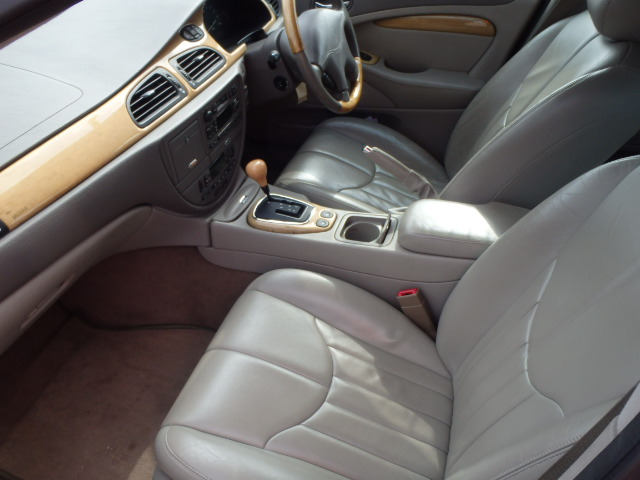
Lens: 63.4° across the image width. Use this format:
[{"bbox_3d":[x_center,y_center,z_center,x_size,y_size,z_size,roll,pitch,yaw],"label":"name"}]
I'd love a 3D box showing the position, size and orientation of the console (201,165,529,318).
[{"bbox_3d":[0.100,-0.001,1.254,0.800,0.240,0.210,9,41,18],"label":"console"}]

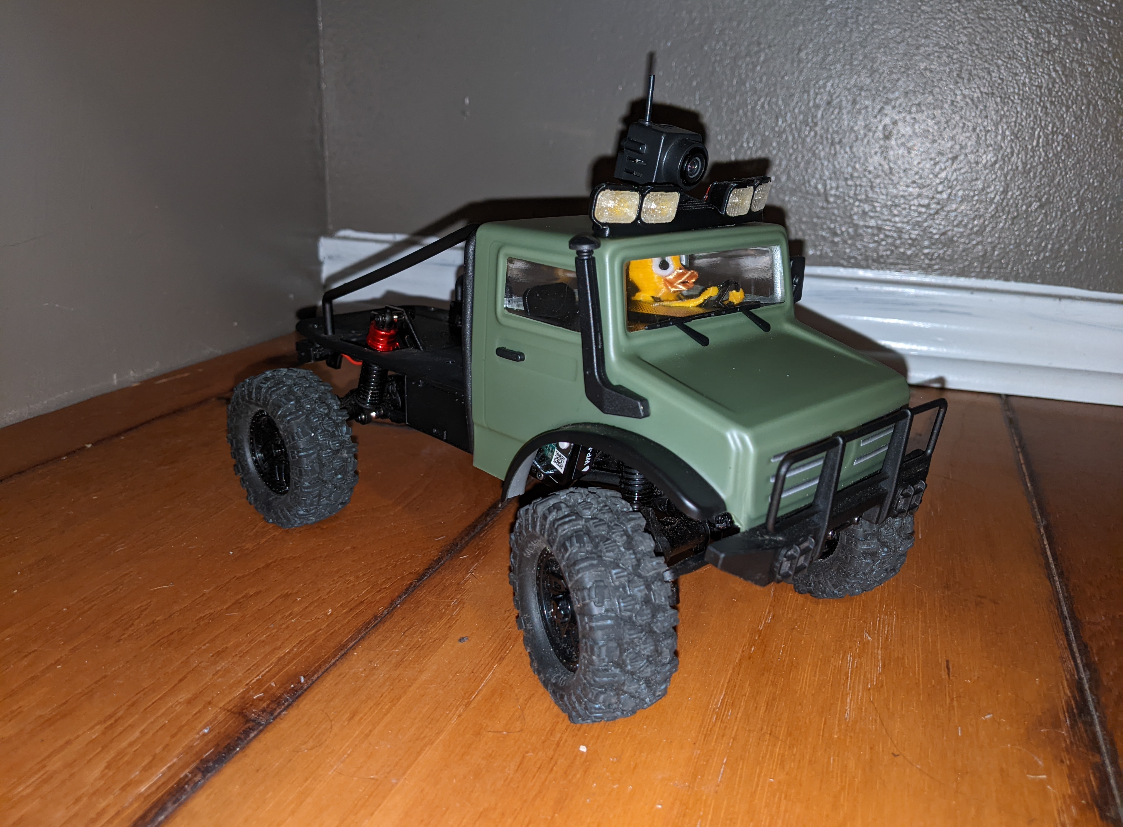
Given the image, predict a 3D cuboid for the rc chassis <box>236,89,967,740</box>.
[{"bbox_3d":[-0.004,-0.028,0.311,0.148,0.168,0.254,-14,24,-41],"label":"rc chassis"}]

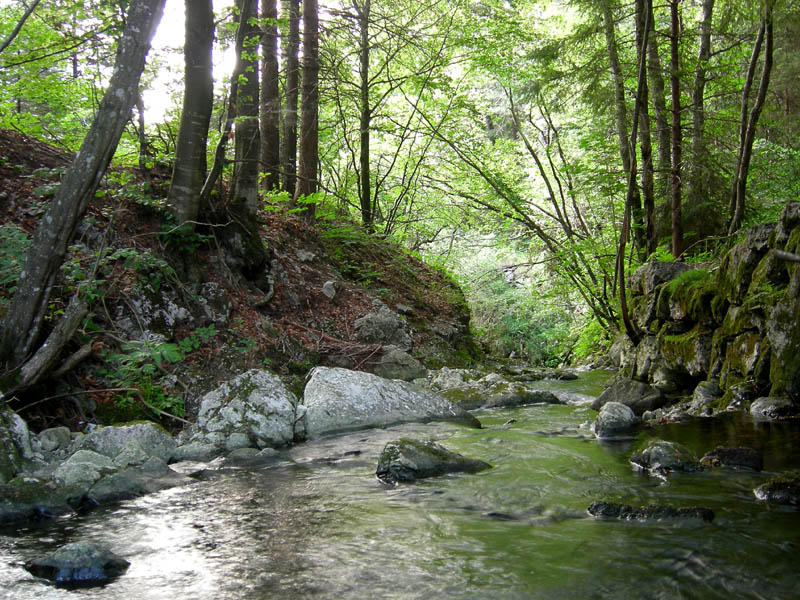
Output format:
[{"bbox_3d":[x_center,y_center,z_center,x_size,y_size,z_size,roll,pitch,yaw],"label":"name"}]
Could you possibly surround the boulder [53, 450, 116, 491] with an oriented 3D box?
[{"bbox_3d":[-1.780,0.965,4.950,0.370,0.220,0.320,0,-1,-14],"label":"boulder"}]

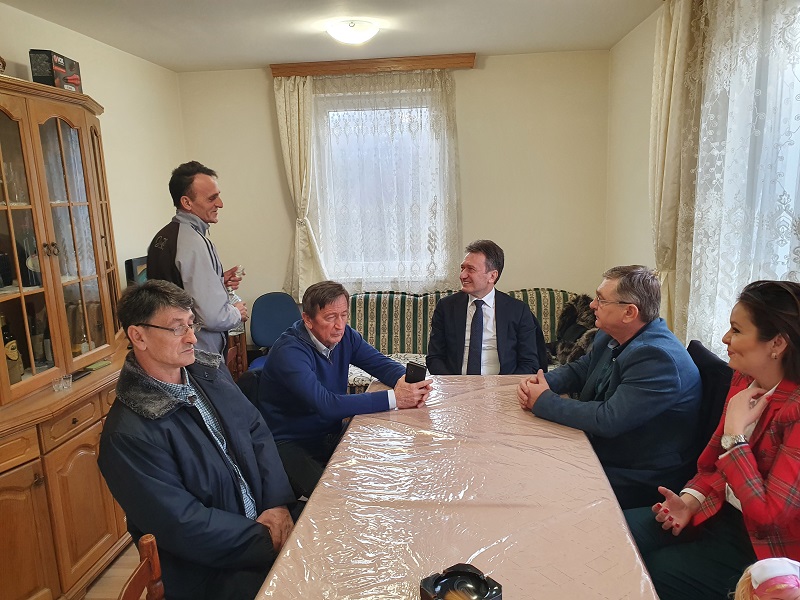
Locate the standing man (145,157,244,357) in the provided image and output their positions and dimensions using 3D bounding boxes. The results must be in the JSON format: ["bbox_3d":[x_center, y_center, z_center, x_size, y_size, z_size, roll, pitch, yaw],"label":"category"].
[{"bbox_3d":[-0.837,0.294,2.591,0.390,1.730,0.480,-9,12,-30],"label":"standing man"}]

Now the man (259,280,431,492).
[{"bbox_3d":[-0.221,0.556,2.307,0.660,1.270,0.540,4,13,31],"label":"man"}]

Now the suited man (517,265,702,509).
[{"bbox_3d":[0.724,0.533,2.101,0.620,1.310,0.530,-3,11,-1],"label":"suited man"}]

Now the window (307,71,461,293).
[{"bbox_3d":[-0.101,-0.824,4.371,1.020,1.480,0.130,-2,11,2],"label":"window"}]

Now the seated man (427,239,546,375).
[{"bbox_3d":[0.403,0.418,2.702,0.530,1.340,0.700,0,11,11],"label":"seated man"}]

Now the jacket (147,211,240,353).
[{"bbox_3d":[-0.861,-0.020,2.532,0.350,0.660,0.460,-9,12,-30],"label":"jacket"}]

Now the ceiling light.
[{"bbox_3d":[-0.253,-1.437,3.234,0.290,0.100,0.290,-1,11,6],"label":"ceiling light"}]

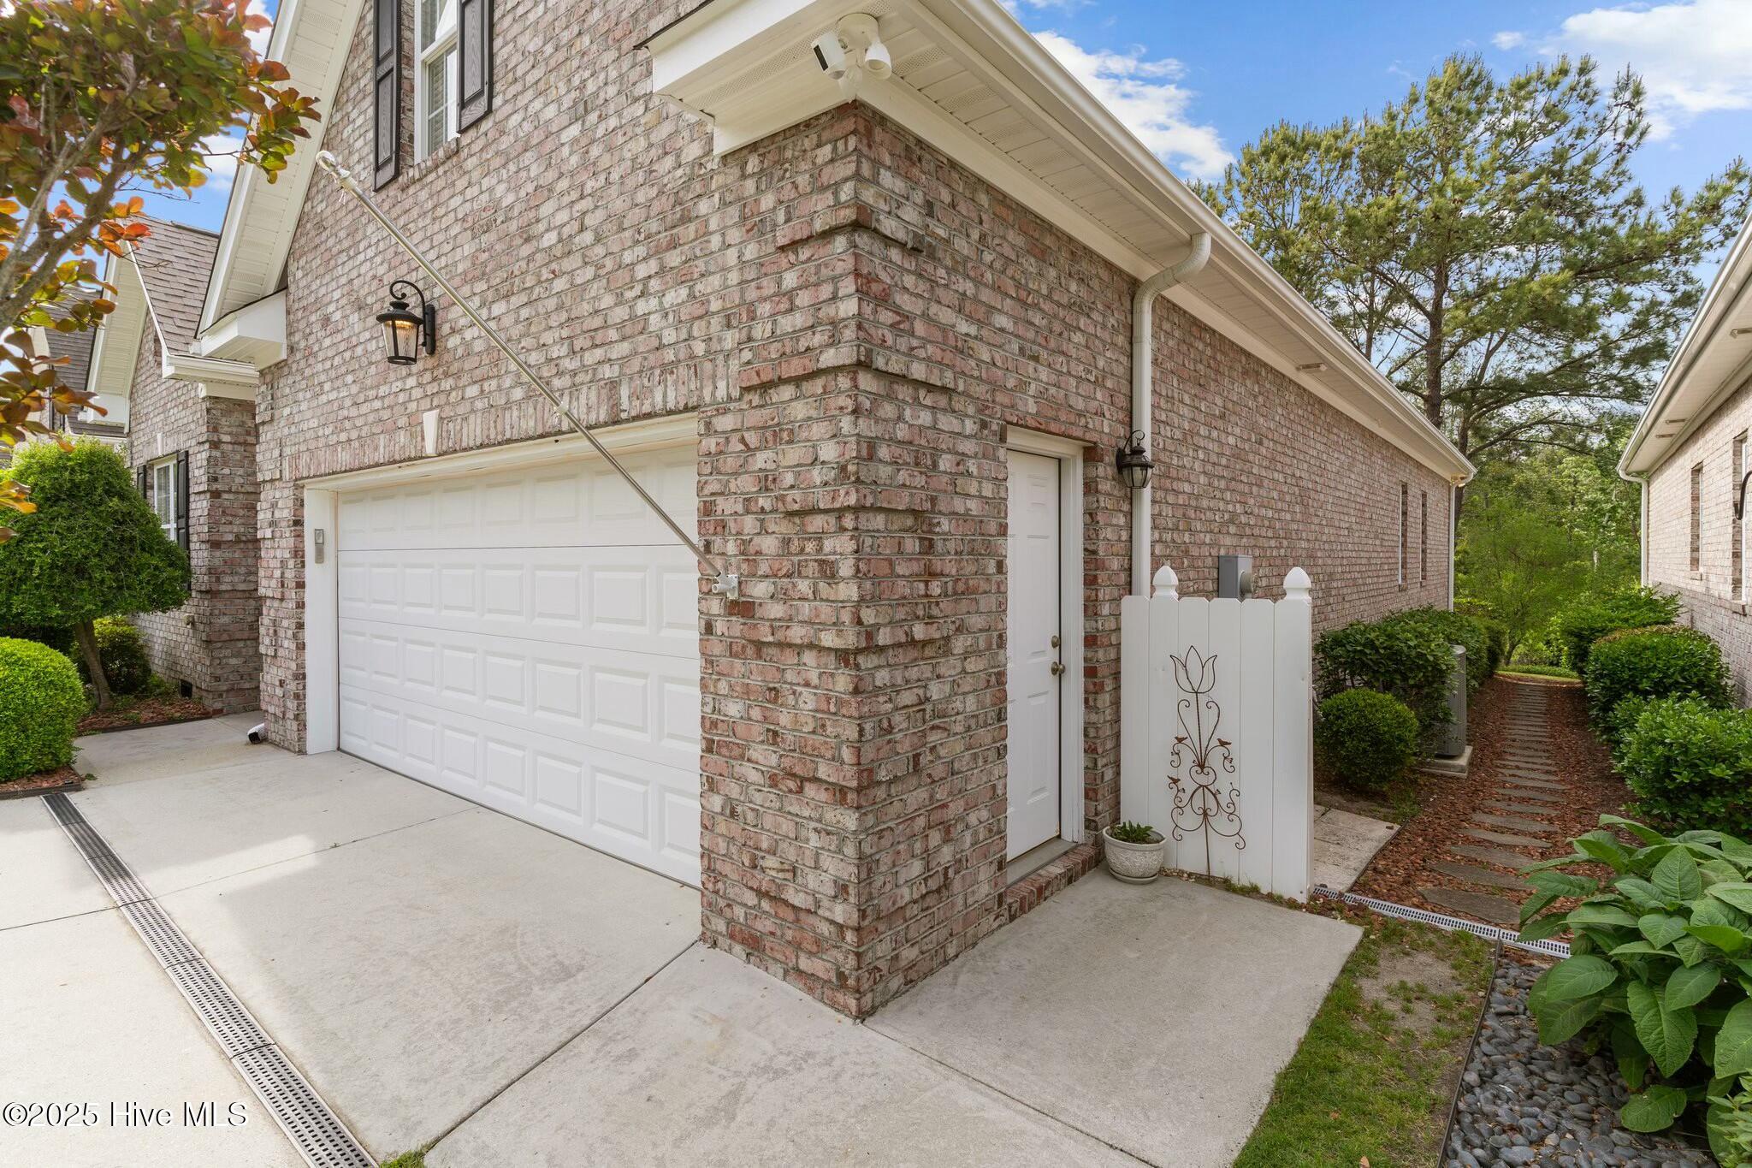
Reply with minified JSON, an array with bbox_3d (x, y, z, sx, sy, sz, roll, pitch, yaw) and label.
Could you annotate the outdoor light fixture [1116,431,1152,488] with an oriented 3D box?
[{"bbox_3d":[1.421,-0.667,4.484,0.190,0.320,0.165,1,2,40],"label":"outdoor light fixture"}]

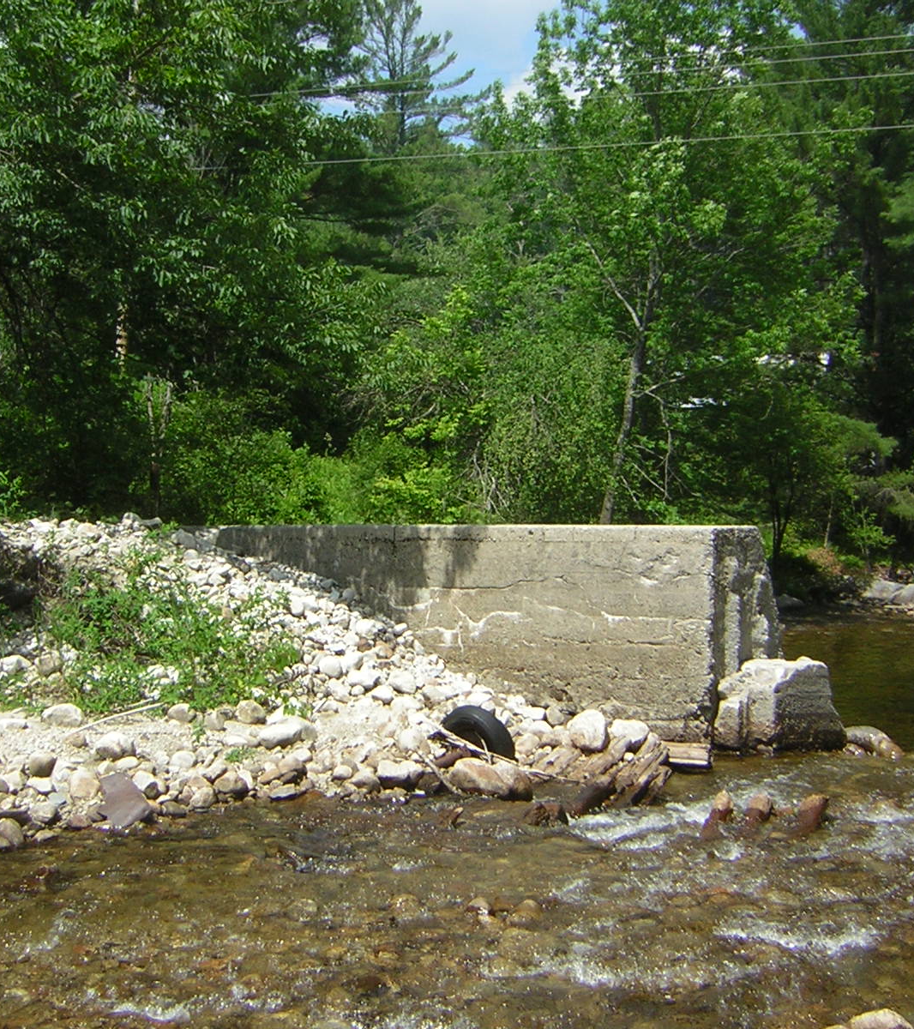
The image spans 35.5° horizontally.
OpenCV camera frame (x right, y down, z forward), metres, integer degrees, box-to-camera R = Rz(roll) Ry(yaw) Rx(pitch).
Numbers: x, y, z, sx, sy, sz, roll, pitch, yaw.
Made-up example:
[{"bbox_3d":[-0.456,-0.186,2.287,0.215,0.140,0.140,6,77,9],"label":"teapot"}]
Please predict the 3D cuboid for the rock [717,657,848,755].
[{"bbox_3d":[2.690,1.550,11.850,0.810,0.700,0.780,0,0,-27],"label":"rock"}]

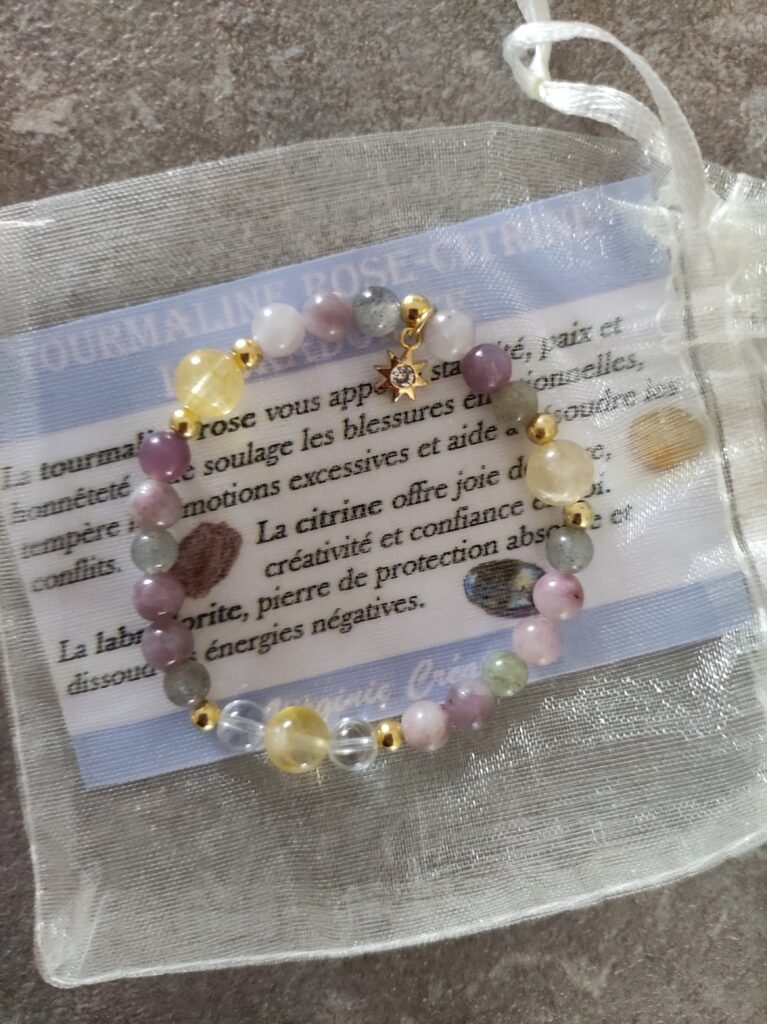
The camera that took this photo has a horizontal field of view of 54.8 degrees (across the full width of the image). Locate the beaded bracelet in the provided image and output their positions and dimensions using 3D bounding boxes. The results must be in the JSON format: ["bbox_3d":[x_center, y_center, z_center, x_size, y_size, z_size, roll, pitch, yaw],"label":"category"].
[{"bbox_3d":[-0.002,0.003,0.091,0.057,0.008,0.060,0,94,-2],"label":"beaded bracelet"}]

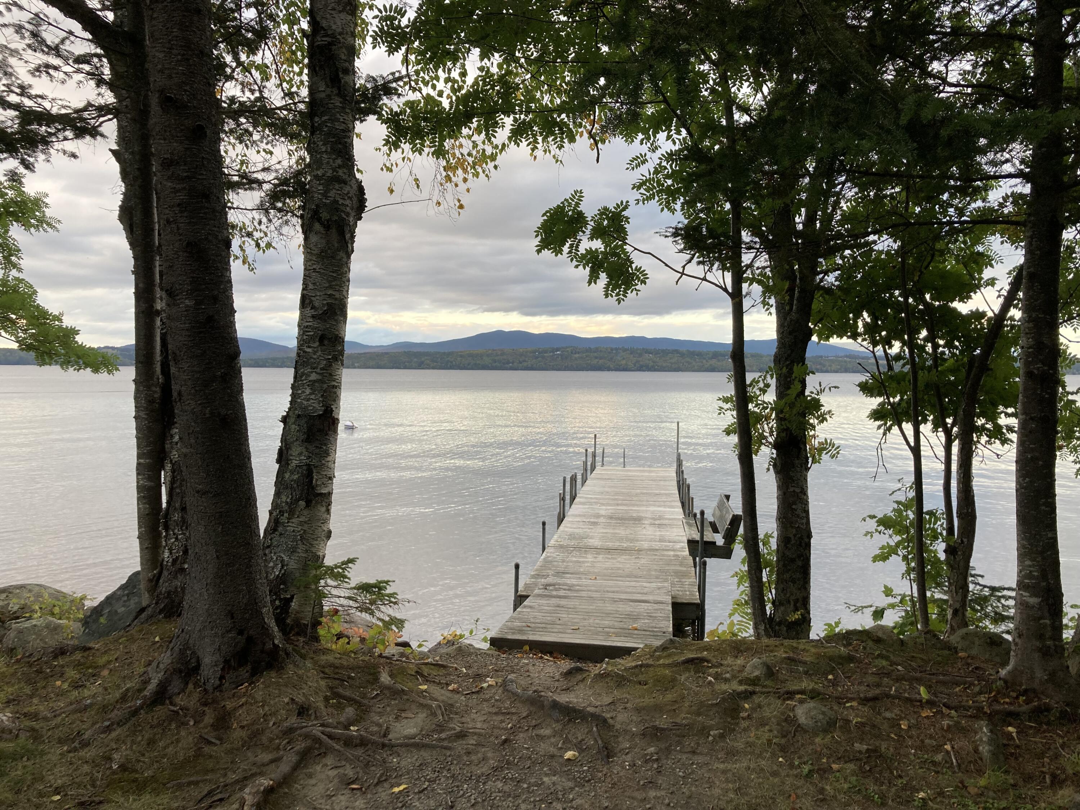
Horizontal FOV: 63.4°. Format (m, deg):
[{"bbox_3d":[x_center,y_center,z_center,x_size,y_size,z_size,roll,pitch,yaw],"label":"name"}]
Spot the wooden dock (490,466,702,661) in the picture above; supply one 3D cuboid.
[{"bbox_3d":[1.312,1.738,13.549,1.880,0.566,14.492,1,2,8],"label":"wooden dock"}]

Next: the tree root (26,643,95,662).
[{"bbox_3d":[-2.896,1.502,5.292,0.393,0.070,0.100,-1,3,-39],"label":"tree root"}]

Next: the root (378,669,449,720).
[{"bbox_3d":[-0.752,1.671,5.075,0.120,0.130,0.833,-1,3,-35],"label":"root"}]

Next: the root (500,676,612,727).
[{"bbox_3d":[0.075,1.702,5.050,0.120,0.130,1.006,-1,3,-34],"label":"root"}]

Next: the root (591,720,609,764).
[{"bbox_3d":[0.297,1.658,4.300,0.070,0.060,0.540,0,2,-3],"label":"root"}]

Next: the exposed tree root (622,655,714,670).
[{"bbox_3d":[0.810,1.608,5.450,0.636,0.070,0.090,0,2,-20],"label":"exposed tree root"}]

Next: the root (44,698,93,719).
[{"bbox_3d":[-2.330,1.503,4.325,0.080,0.060,0.302,1,2,18],"label":"root"}]

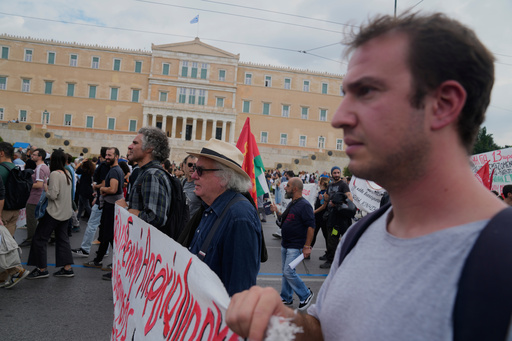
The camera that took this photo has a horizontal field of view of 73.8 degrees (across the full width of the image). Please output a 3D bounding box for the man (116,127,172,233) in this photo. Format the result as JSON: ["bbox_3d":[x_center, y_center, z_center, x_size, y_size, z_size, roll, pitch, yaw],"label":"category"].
[{"bbox_3d":[-0.780,0.580,2.340,0.500,1.770,0.540,5,-2,-20],"label":"man"}]

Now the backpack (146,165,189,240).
[{"bbox_3d":[-0.600,0.260,2.420,0.250,0.500,0.320,5,-2,-21],"label":"backpack"}]

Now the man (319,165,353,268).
[{"bbox_3d":[1.430,0.830,6.100,0.500,1.790,0.580,6,-3,-44],"label":"man"}]

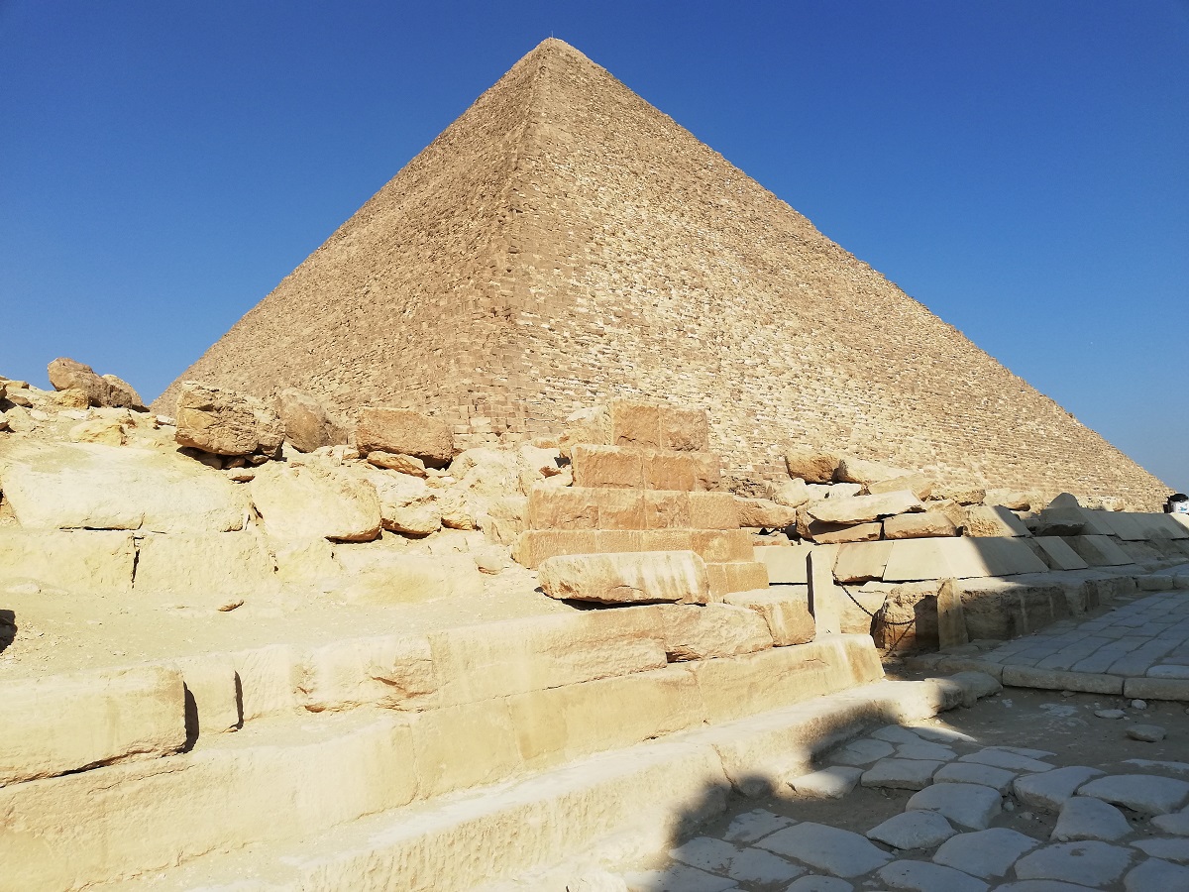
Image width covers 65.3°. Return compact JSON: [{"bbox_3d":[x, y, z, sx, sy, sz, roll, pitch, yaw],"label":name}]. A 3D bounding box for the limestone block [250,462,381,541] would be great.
[{"bbox_3d":[-2.878,0.598,9.600,1.150,0.737,0.600,4,-11,-38],"label":"limestone block"}]

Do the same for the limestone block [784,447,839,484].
[{"bbox_3d":[3.731,0.342,16.000,0.700,0.560,0.700,5,-11,-39],"label":"limestone block"}]

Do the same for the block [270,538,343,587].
[{"bbox_3d":[-3.015,1.226,9.667,0.720,0.550,0.600,2,-10,-25],"label":"block"}]

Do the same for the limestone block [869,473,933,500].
[{"bbox_3d":[5.682,0.746,17.200,0.939,0.382,0.600,-4,-7,-20],"label":"limestone block"}]

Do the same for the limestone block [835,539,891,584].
[{"bbox_3d":[4.117,1.769,14.210,0.900,0.620,0.700,3,-10,-32],"label":"limestone block"}]

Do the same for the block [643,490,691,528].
[{"bbox_3d":[0.813,0.889,12.787,0.880,0.500,0.500,5,-11,-40],"label":"block"}]

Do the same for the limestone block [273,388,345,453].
[{"bbox_3d":[-3.624,-0.306,11.750,0.950,0.800,0.750,0,-9,-15],"label":"limestone block"}]

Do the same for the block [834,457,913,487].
[{"bbox_3d":[5.111,0.472,17.000,1.200,0.420,0.650,8,-12,-29],"label":"block"}]

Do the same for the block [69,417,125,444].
[{"bbox_3d":[-5.098,-0.152,9.520,0.600,0.290,0.450,1,-9,-20],"label":"block"}]

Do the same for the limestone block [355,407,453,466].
[{"bbox_3d":[-2.303,-0.097,11.200,1.000,0.580,0.650,5,-11,-39],"label":"limestone block"}]

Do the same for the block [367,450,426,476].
[{"bbox_3d":[-2.218,0.198,10.400,0.620,0.170,0.380,18,-17,-26],"label":"block"}]

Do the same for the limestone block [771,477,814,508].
[{"bbox_3d":[3.179,0.761,14.947,0.650,0.480,0.550,0,-9,-15],"label":"limestone block"}]

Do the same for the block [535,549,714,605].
[{"bbox_3d":[0.289,1.332,9.402,1.600,0.480,0.650,-1,-9,-12],"label":"block"}]

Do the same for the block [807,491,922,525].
[{"bbox_3d":[4.640,1.056,16.000,1.800,0.350,0.750,-11,-7,-6],"label":"block"}]

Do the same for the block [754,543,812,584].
[{"bbox_3d":[2.777,1.697,13.411,1.150,0.550,0.750,3,-10,-32],"label":"block"}]

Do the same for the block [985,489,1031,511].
[{"bbox_3d":[8.346,1.093,18.692,0.900,0.500,0.700,-2,-9,-5],"label":"block"}]

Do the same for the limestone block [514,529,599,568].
[{"bbox_3d":[-0.476,1.227,11.100,0.893,0.409,0.500,5,-11,-42],"label":"limestone block"}]

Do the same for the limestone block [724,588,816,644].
[{"bbox_3d":[1.988,1.919,10.544,0.850,0.600,0.750,6,-12,-44],"label":"limestone block"}]

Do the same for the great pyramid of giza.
[{"bbox_3d":[-8.043,-33.803,231.986,230.000,139.000,230.000,5,-12,-42],"label":"great pyramid of giza"}]

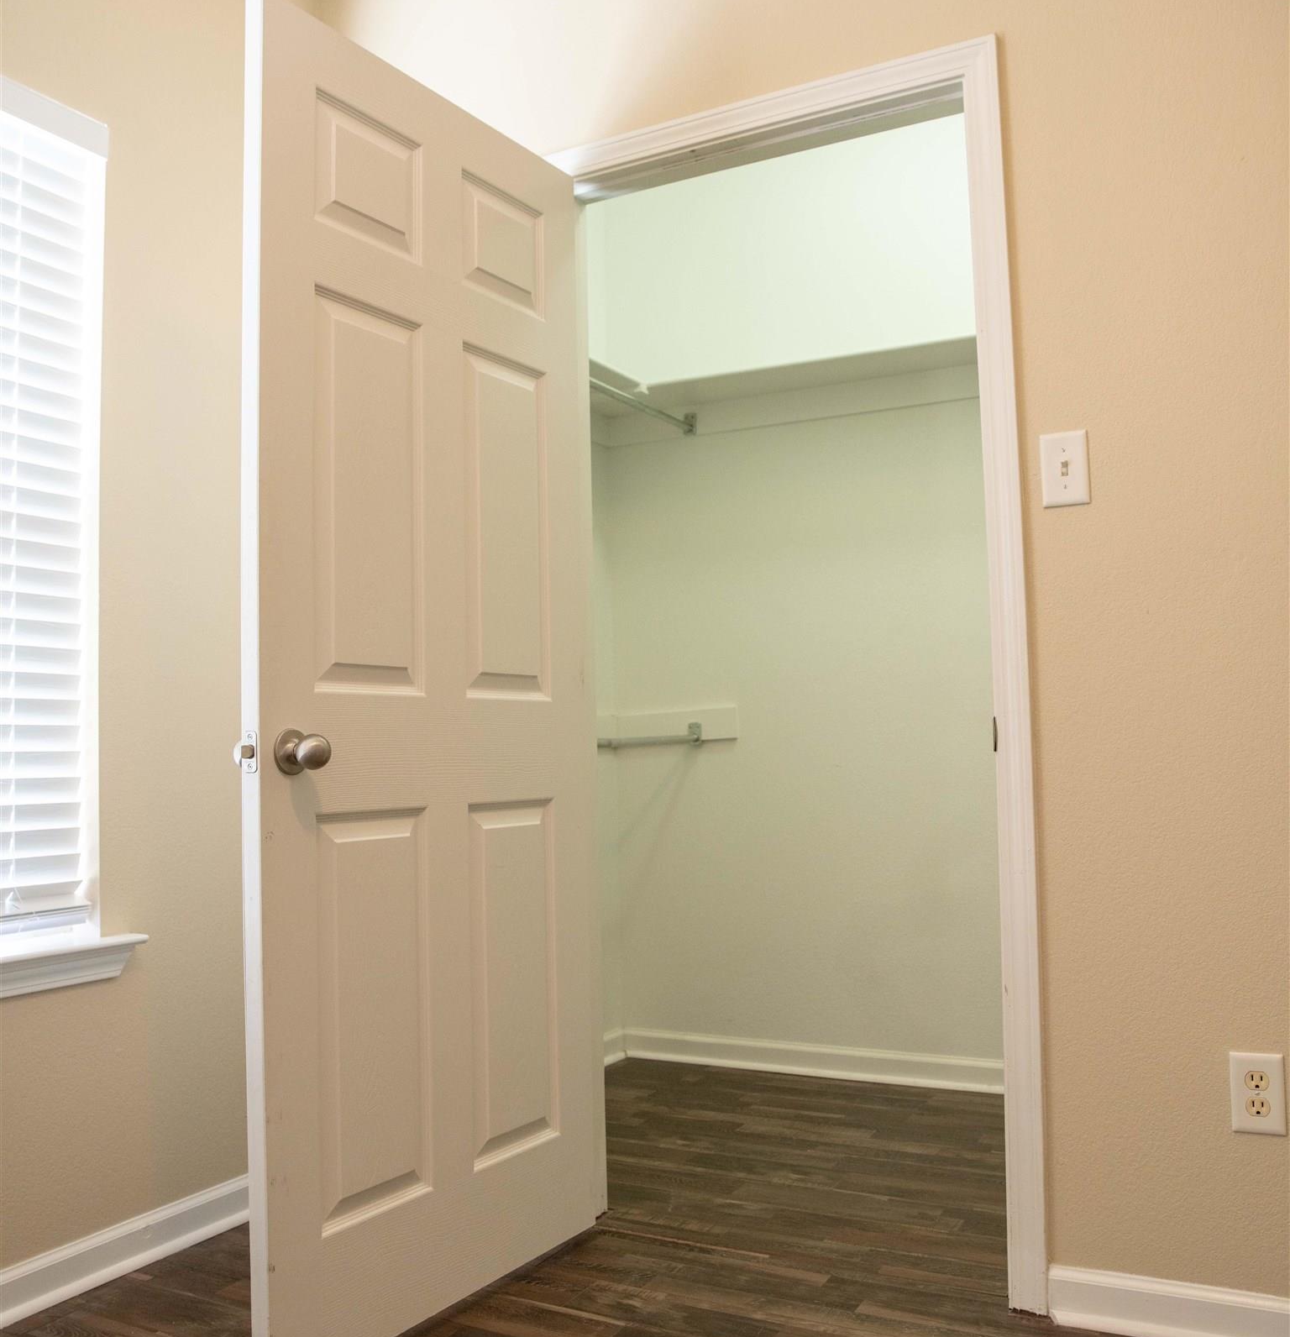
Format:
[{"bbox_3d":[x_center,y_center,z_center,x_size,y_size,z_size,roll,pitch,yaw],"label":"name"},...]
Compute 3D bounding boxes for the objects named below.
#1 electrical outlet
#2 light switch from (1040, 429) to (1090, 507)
[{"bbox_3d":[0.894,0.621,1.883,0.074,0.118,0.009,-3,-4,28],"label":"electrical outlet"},{"bbox_3d":[0.665,-0.317,2.043,0.074,0.118,0.017,-3,-4,28],"label":"light switch"}]

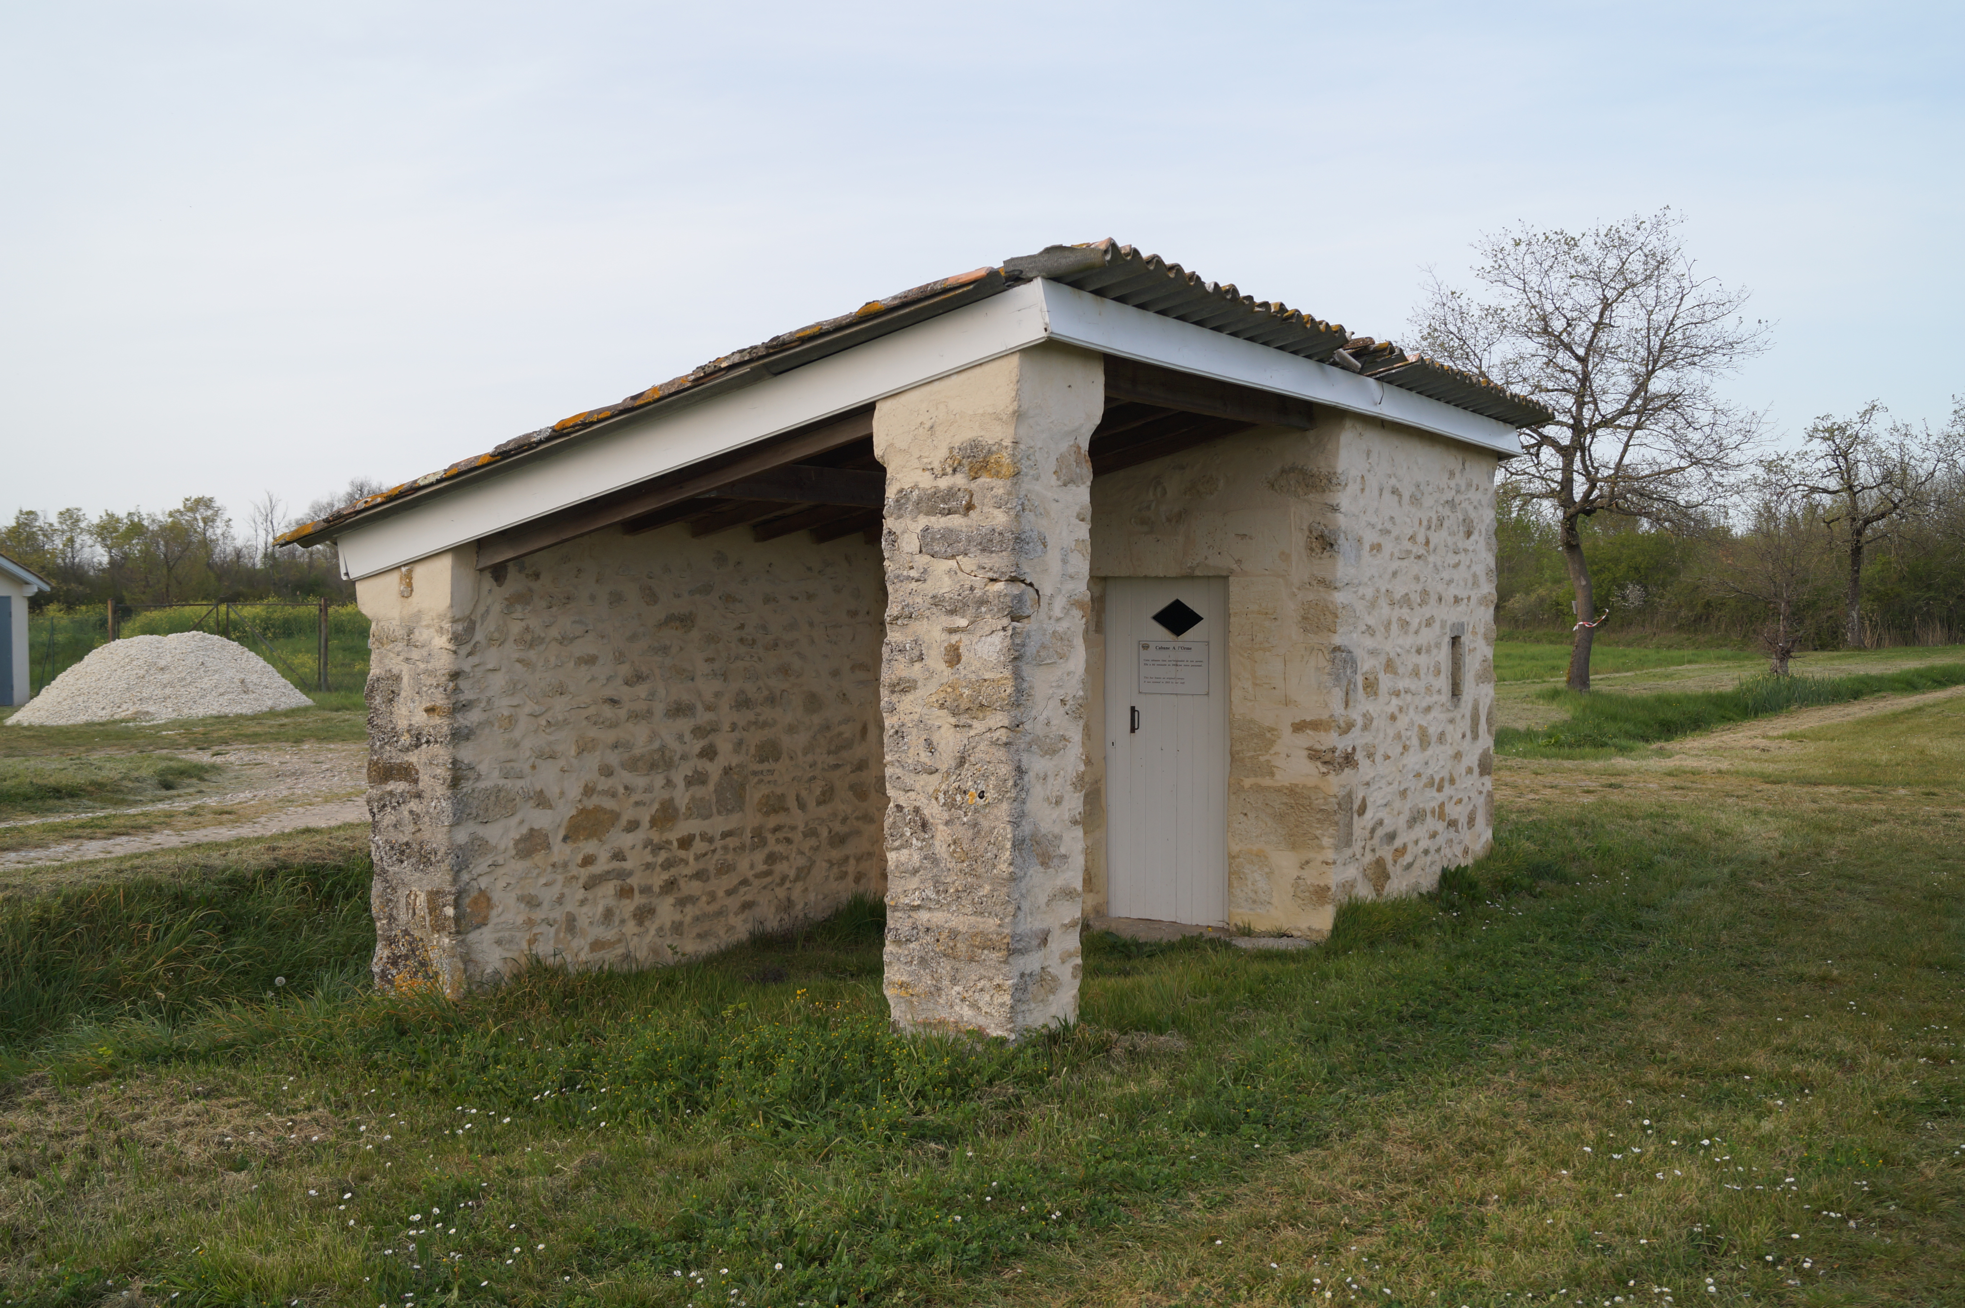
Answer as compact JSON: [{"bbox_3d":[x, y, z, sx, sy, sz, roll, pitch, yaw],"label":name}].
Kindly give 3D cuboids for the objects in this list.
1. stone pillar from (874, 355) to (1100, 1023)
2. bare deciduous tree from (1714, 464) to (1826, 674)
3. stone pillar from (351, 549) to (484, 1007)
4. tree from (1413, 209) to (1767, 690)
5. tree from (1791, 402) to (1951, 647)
[{"bbox_3d":[0.016,0.131,6.732,0.563,2.433,0.600,1,3,30],"label":"stone pillar"},{"bbox_3d":[16.626,-1.740,37.914,2.431,4.359,2.309,1,2,24],"label":"bare deciduous tree"},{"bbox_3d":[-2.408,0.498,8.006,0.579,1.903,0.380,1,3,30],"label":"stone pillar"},{"bbox_3d":[11.131,-3.699,32.827,6.473,8.727,6.150,1,2,19],"label":"tree"},{"bbox_3d":[26.150,-3.776,52.858,4.701,7.150,4.466,1,3,26],"label":"tree"}]

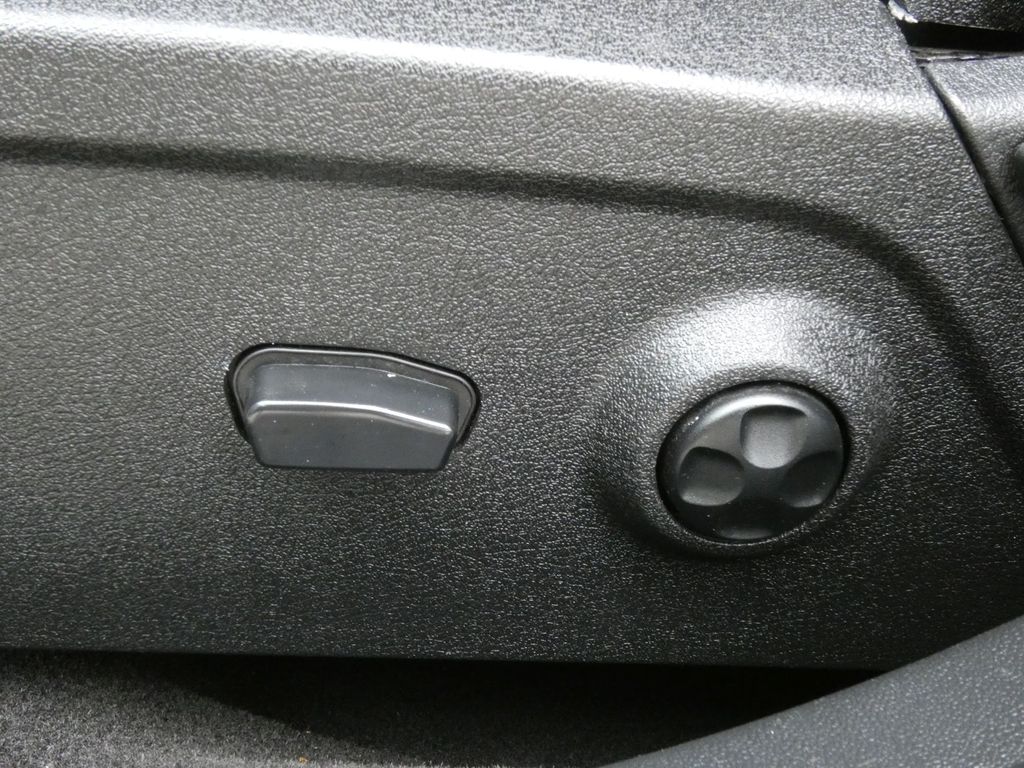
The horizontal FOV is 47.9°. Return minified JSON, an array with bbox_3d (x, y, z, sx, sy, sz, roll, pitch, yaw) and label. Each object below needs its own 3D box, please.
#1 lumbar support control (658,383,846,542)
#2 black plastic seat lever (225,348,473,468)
[{"bbox_3d":[0.055,0.019,0.262,0.042,0.042,0.011,2,28,-5],"label":"lumbar support control"},{"bbox_3d":[-0.037,0.007,0.269,0.057,0.027,0.017,2,30,-5],"label":"black plastic seat lever"}]

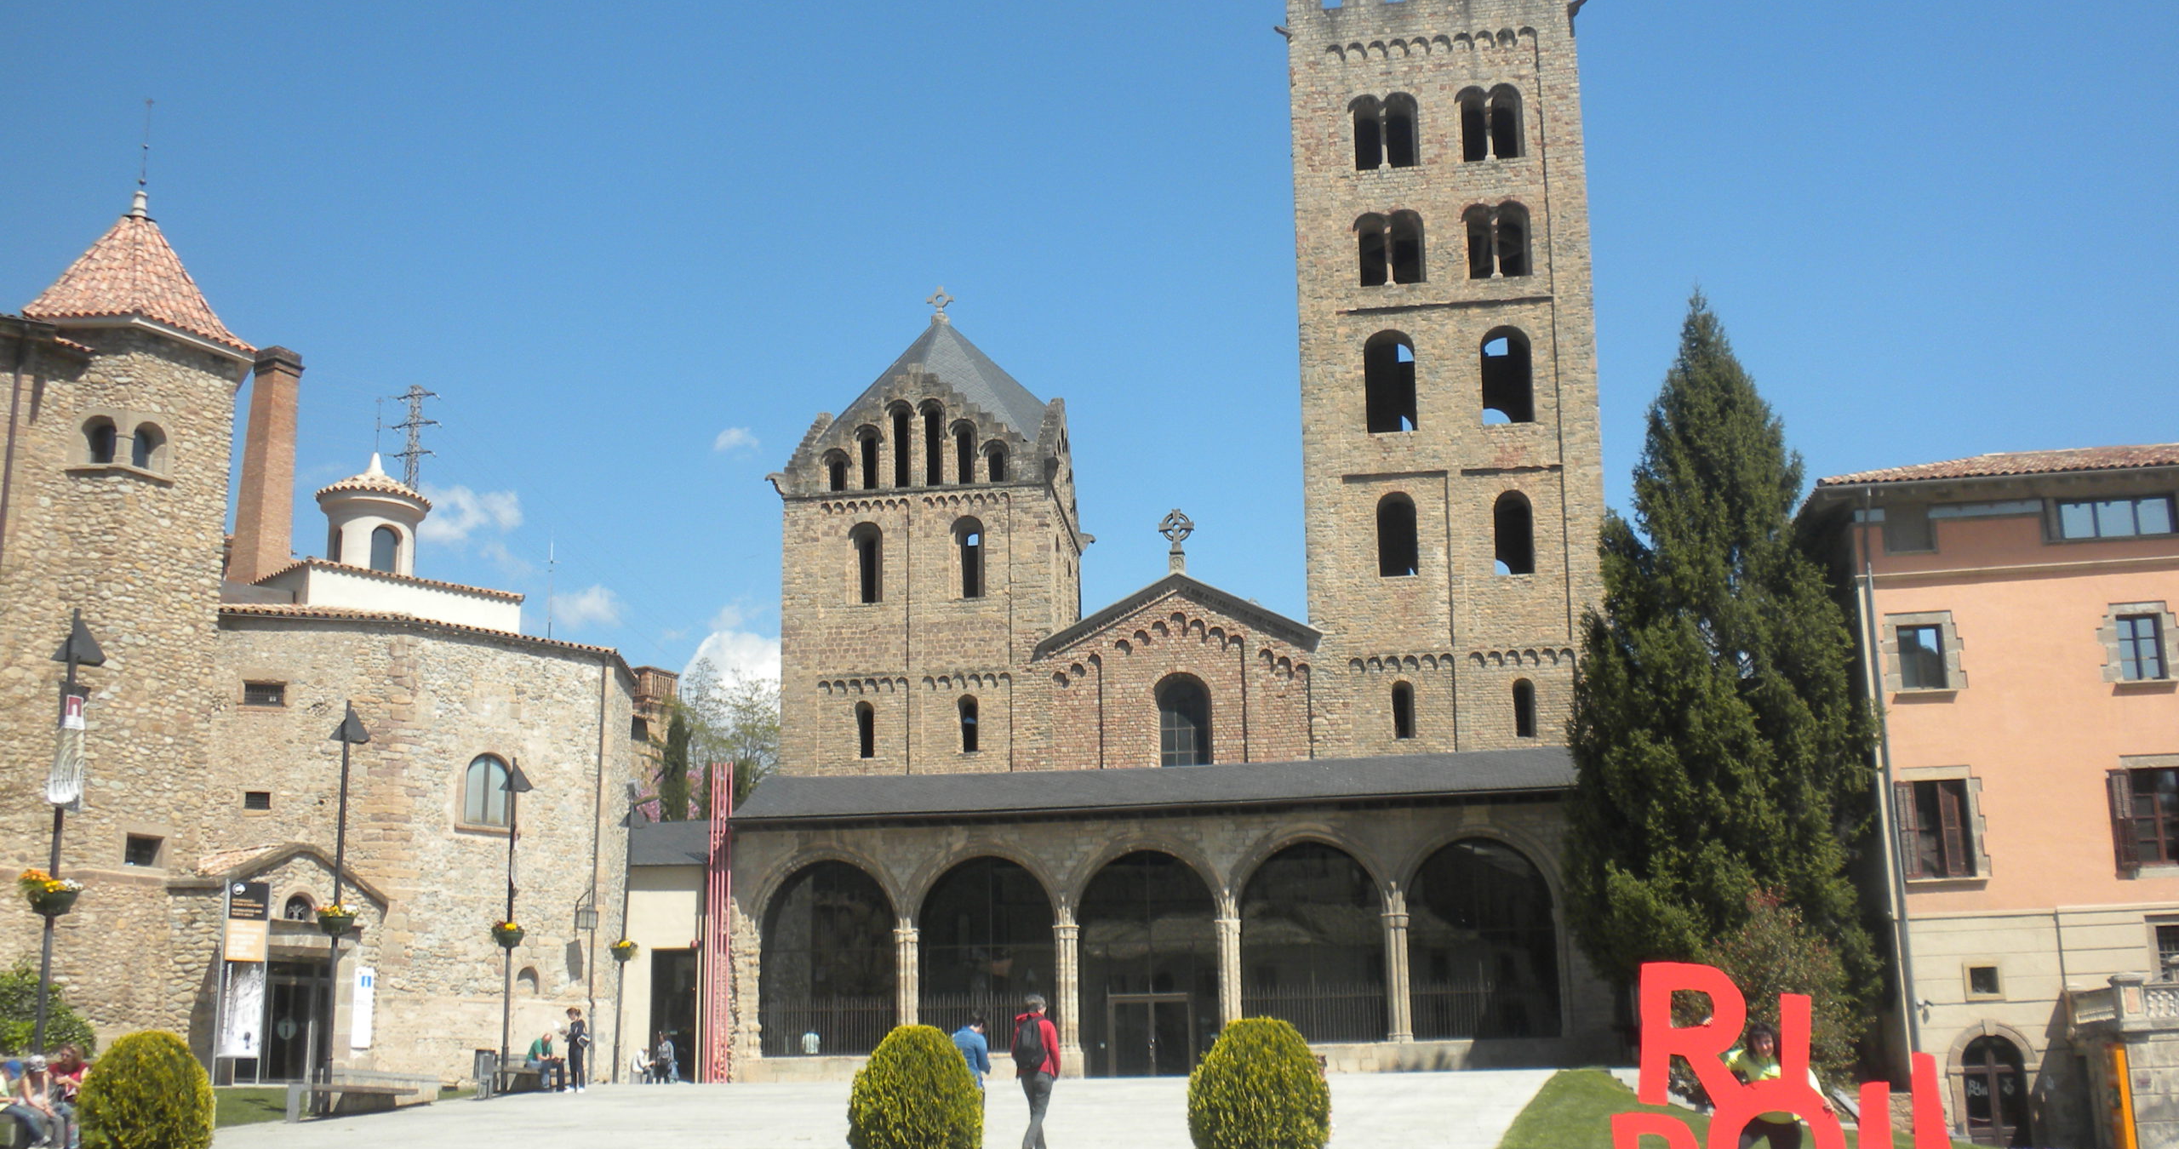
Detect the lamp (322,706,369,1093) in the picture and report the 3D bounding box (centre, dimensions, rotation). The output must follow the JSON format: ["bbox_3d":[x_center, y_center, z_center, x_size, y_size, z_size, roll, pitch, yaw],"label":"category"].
[{"bbox_3d":[-11.784,5.198,36.664,0.650,6.450,0.650,-2,-14,6],"label":"lamp"}]

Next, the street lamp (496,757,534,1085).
[{"bbox_3d":[-11.465,6.929,46.553,0.650,6.600,0.650,-2,-13,6],"label":"street lamp"}]

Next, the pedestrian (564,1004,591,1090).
[{"bbox_3d":[-9.883,9.177,44.923,0.450,1.620,0.460,4,-14,-21],"label":"pedestrian"}]

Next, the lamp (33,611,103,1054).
[{"bbox_3d":[-12.419,3.645,28.069,0.680,6.600,0.680,-2,-13,6],"label":"lamp"}]

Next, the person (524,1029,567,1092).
[{"bbox_3d":[-10.532,9.460,45.342,0.780,1.201,0.500,-7,-15,23],"label":"person"}]

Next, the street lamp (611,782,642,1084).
[{"bbox_3d":[-10.281,7.929,51.367,0.650,6.480,0.650,-2,-14,6],"label":"street lamp"}]

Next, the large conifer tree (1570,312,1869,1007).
[{"bbox_3d":[13.929,2.260,51.275,6.600,17.800,6.600,-3,-13,10],"label":"large conifer tree"}]

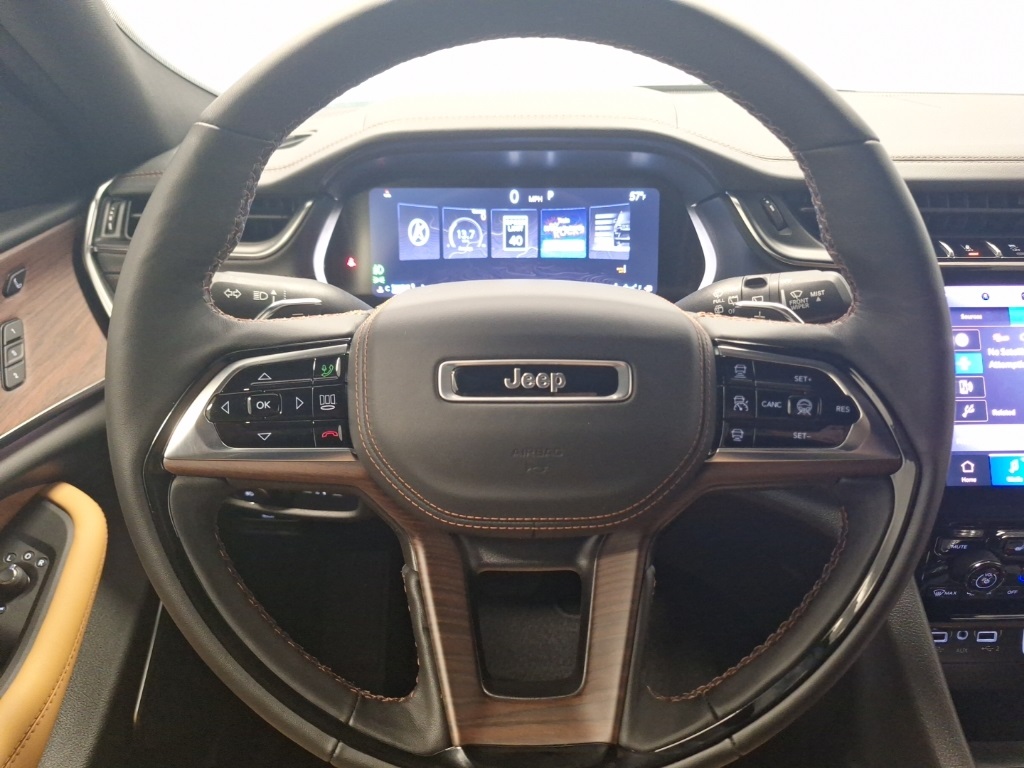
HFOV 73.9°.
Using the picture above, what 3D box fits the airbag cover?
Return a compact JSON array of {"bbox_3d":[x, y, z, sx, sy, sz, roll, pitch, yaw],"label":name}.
[{"bbox_3d":[0.010,0.011,0.326,0.174,0.122,0.050,0,5,1],"label":"airbag cover"}]

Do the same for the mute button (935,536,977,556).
[{"bbox_3d":[0.305,0.112,0.468,0.029,0.014,0.010,0,-12,0],"label":"mute button"}]

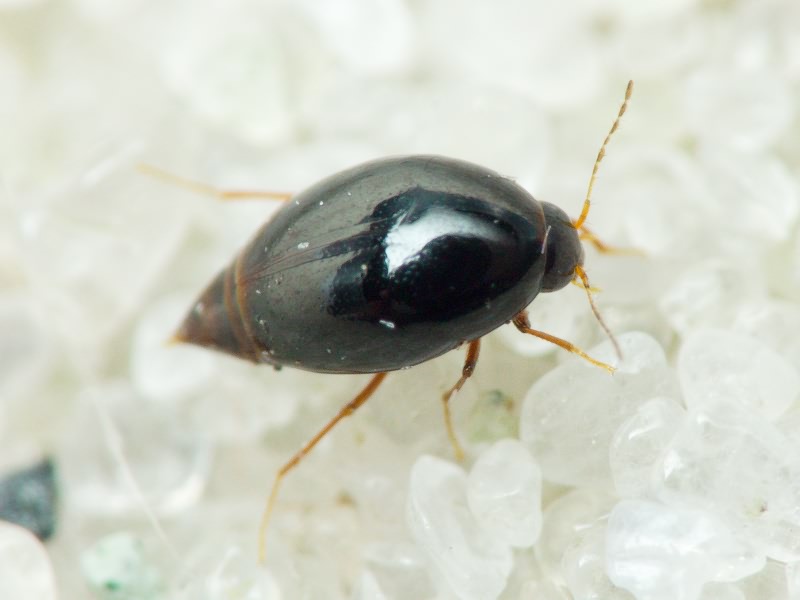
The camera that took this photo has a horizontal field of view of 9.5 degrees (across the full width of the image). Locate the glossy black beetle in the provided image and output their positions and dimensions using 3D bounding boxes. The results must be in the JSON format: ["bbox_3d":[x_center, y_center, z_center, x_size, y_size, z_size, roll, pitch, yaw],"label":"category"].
[{"bbox_3d":[0.000,0.000,0.024,0.002,0.001,0.002,-13,61,8],"label":"glossy black beetle"}]

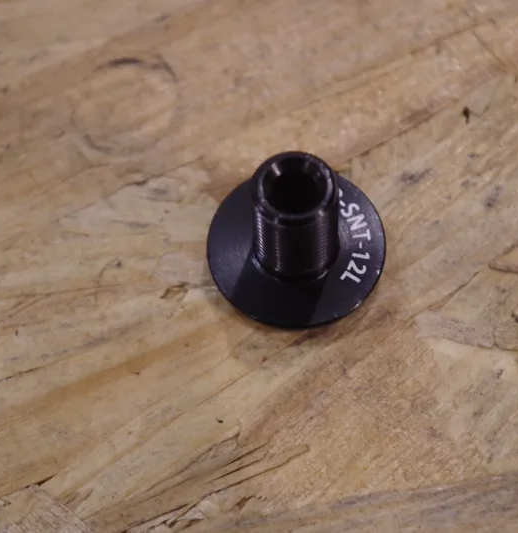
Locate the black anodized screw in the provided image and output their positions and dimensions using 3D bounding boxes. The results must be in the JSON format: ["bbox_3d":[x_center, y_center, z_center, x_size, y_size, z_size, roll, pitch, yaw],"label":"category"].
[{"bbox_3d":[0.005,-0.007,0.182,0.026,0.018,0.026,0,63,1],"label":"black anodized screw"}]

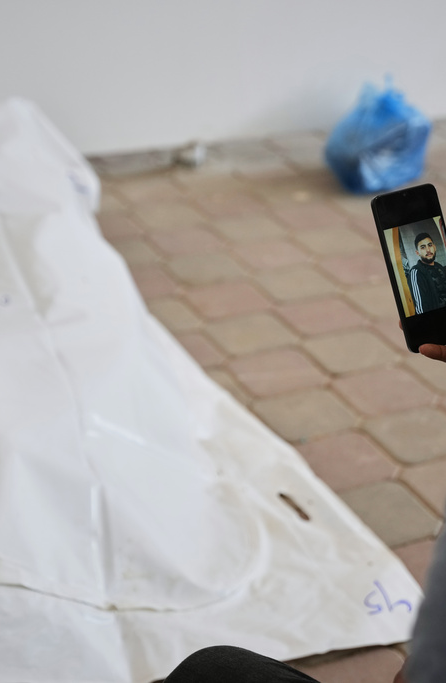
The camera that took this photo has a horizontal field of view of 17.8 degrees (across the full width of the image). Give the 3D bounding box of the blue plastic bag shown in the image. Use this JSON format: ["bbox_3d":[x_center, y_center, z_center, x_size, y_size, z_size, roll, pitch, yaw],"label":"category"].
[{"bbox_3d":[0.406,-0.543,3.710,0.270,0.270,0.245,-8,26,-14],"label":"blue plastic bag"}]

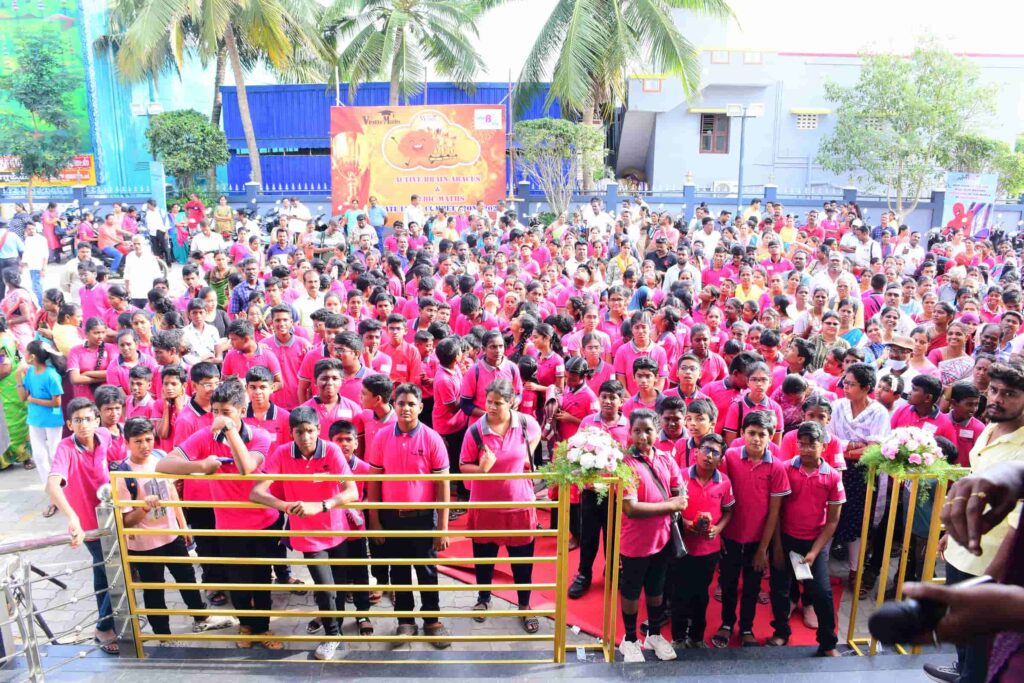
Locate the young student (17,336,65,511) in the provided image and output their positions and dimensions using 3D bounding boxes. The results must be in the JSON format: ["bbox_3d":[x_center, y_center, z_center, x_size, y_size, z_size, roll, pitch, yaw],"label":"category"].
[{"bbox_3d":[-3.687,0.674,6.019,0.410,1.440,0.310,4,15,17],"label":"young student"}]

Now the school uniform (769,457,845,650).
[{"bbox_3d":[1.686,1.189,4.367,0.420,1.170,0.340,5,15,19],"label":"school uniform"}]

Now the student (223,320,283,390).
[{"bbox_3d":[-1.758,0.640,5.289,0.460,1.620,0.310,-2,13,-8],"label":"student"}]

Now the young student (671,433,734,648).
[{"bbox_3d":[1.112,1.150,4.461,0.410,1.309,0.320,3,14,11],"label":"young student"}]

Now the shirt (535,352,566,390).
[{"bbox_3d":[0.301,0.338,6.165,0.380,0.550,0.240,6,15,23],"label":"shirt"}]

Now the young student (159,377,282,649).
[{"bbox_3d":[-1.630,0.977,4.466,0.580,1.655,0.480,-1,14,-3],"label":"young student"}]

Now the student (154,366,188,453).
[{"bbox_3d":[-2.290,0.865,5.350,0.420,1.460,0.340,-1,14,-5],"label":"student"}]

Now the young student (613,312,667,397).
[{"bbox_3d":[1.032,0.555,6.167,0.450,1.640,0.280,1,14,6],"label":"young student"}]

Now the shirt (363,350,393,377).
[{"bbox_3d":[-1.086,0.335,6.113,0.380,0.560,0.230,1,14,3],"label":"shirt"}]

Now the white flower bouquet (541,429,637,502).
[{"bbox_3d":[0.378,0.612,3.844,0.460,0.280,0.400,0,13,0],"label":"white flower bouquet"}]

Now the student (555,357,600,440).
[{"bbox_3d":[0.470,0.808,5.620,0.420,1.444,0.360,8,16,31],"label":"student"}]

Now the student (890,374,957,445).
[{"bbox_3d":[2.735,0.917,5.093,0.440,1.455,0.280,6,15,23],"label":"student"}]

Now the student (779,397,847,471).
[{"bbox_3d":[1.790,1.024,4.672,0.420,1.468,0.320,2,14,8],"label":"student"}]

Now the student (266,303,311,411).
[{"bbox_3d":[-1.593,0.559,5.527,0.470,1.670,0.300,-3,14,-12],"label":"student"}]

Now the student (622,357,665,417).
[{"bbox_3d":[0.932,0.819,5.365,0.420,1.480,0.290,2,14,8],"label":"student"}]

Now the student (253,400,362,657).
[{"bbox_3d":[-1.102,1.014,4.124,0.560,1.430,0.480,-2,13,-8],"label":"student"}]

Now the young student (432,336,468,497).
[{"bbox_3d":[-0.486,0.657,6.066,0.310,1.450,0.370,-10,18,-36],"label":"young student"}]

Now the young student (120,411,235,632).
[{"bbox_3d":[-1.946,1.079,4.481,0.540,1.410,0.400,-4,15,-17],"label":"young student"}]

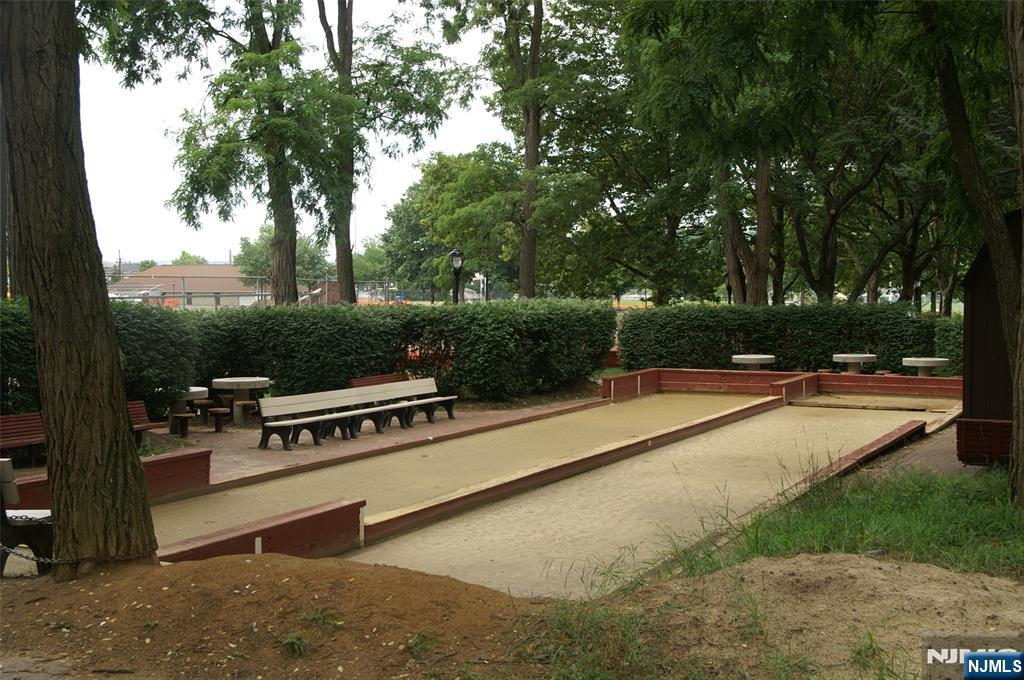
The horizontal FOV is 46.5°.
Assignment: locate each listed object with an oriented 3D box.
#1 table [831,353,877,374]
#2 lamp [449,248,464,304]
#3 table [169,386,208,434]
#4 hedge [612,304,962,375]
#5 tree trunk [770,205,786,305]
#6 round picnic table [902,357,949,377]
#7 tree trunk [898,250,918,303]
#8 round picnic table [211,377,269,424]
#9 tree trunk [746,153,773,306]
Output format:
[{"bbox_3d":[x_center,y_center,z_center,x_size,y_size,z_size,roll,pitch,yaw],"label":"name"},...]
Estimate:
[{"bbox_3d":[8.086,0.755,28.118,1.030,0.780,1.030,0,3,16],"label":"table"},{"bbox_3d":[-1.668,-0.980,36.583,0.450,3.643,0.450,-1,3,-3],"label":"lamp"},{"bbox_3d":[-5.738,1.248,20.618,1.030,0.770,1.030,-1,3,-16],"label":"table"},{"bbox_3d":[6.982,0.096,30.629,8.664,1.900,1.300,1,3,29],"label":"hedge"},{"bbox_3d":[9.162,-2.056,41.119,0.500,5.207,0.500,0,3,13],"label":"tree trunk"},{"bbox_3d":[9.210,0.812,26.518,1.030,0.780,1.030,0,3,19],"label":"round picnic table"},{"bbox_3d":[13.972,-1.343,42.083,0.550,3.618,0.550,0,3,18],"label":"tree trunk"},{"bbox_3d":[-4.858,1.112,21.418,1.030,0.790,1.030,-1,3,-13],"label":"round picnic table"},{"bbox_3d":[7.286,-2.334,35.145,0.700,6.339,0.650,0,3,12],"label":"tree trunk"}]

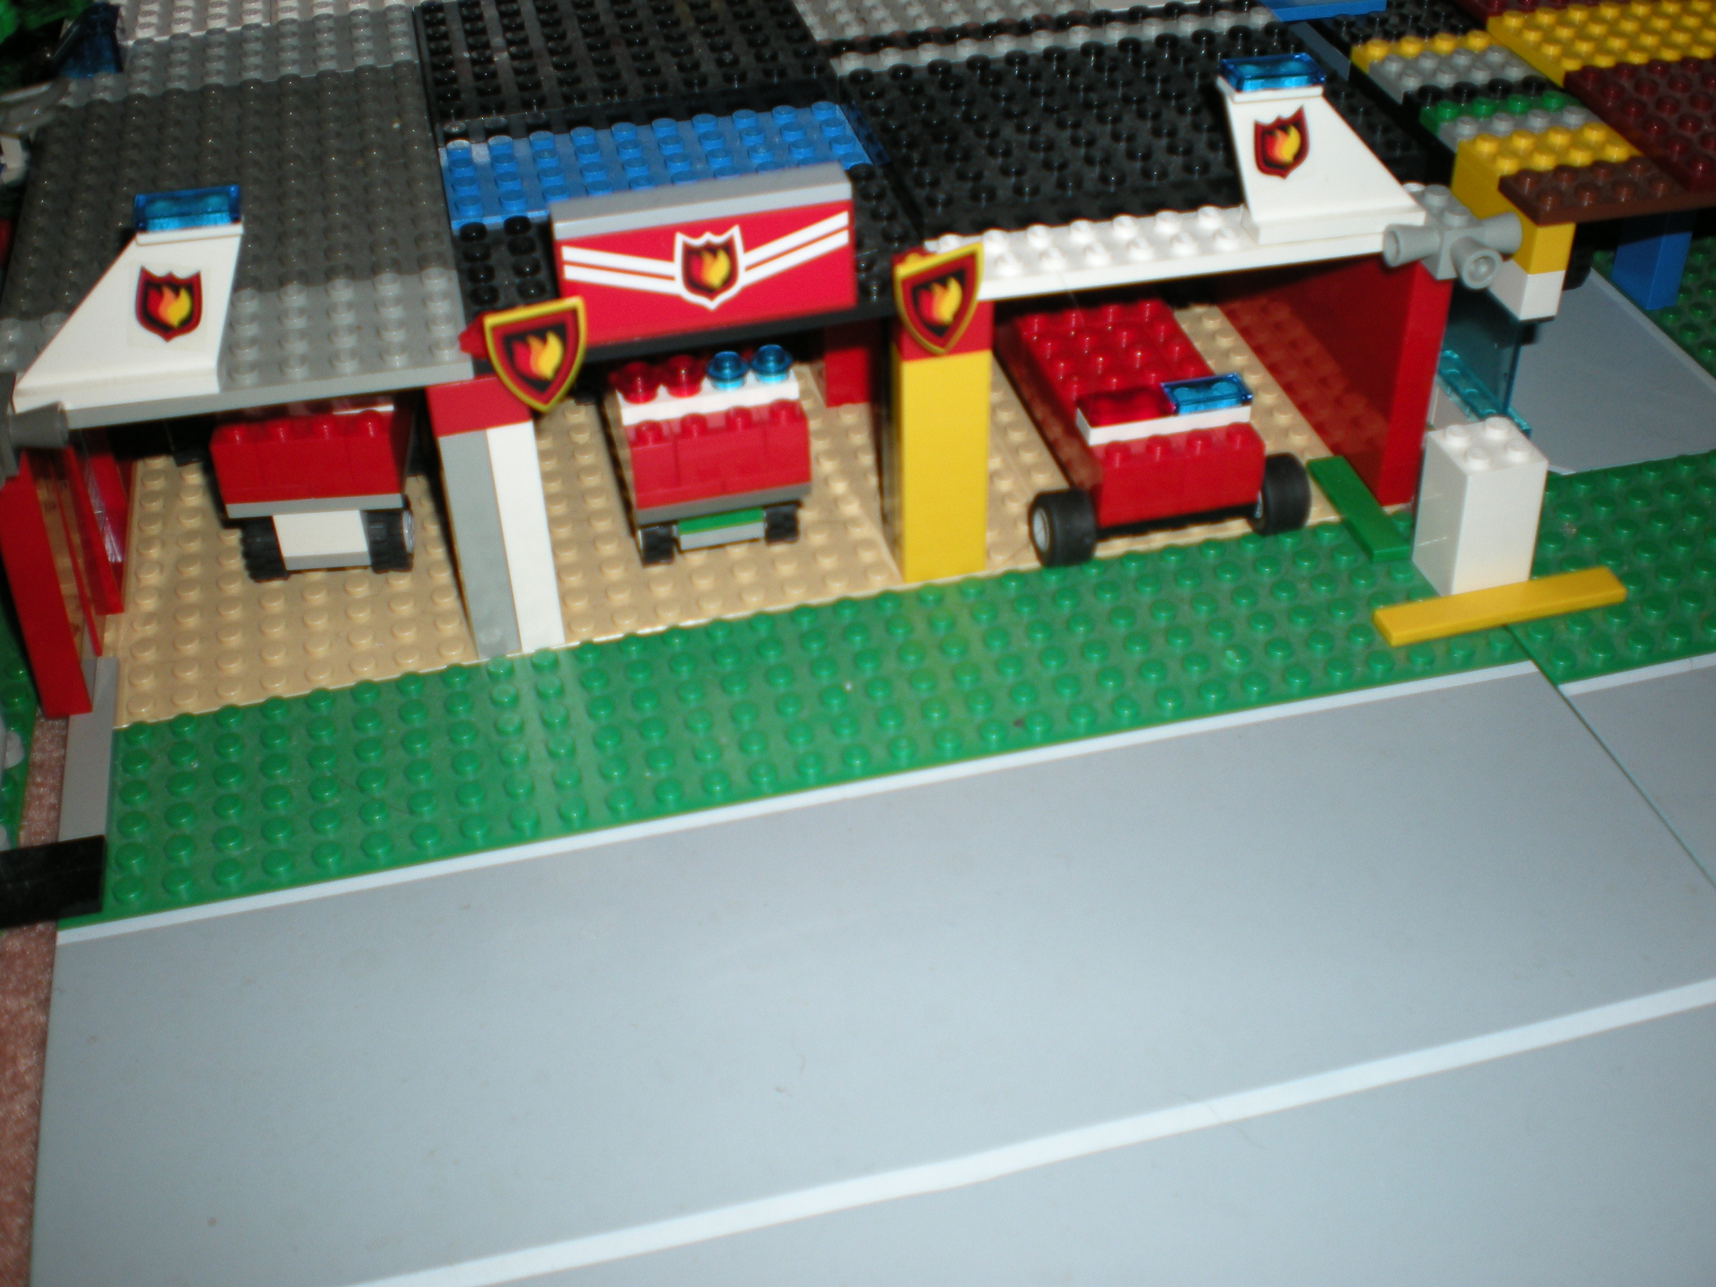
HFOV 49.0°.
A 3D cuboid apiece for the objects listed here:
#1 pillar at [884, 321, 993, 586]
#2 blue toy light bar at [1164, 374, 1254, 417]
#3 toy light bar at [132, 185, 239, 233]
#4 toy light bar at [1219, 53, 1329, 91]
[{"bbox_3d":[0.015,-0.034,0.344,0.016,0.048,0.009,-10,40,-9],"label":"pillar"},{"bbox_3d":[0.065,-0.046,0.352,0.016,0.003,0.008,-10,40,-10],"label":"blue toy light bar"},{"bbox_3d":[-0.100,-0.065,0.282,0.016,0.003,0.008,-9,39,-8],"label":"toy light bar"},{"bbox_3d":[0.069,-0.095,0.313,0.016,0.003,0.008,-8,39,-8],"label":"toy light bar"}]

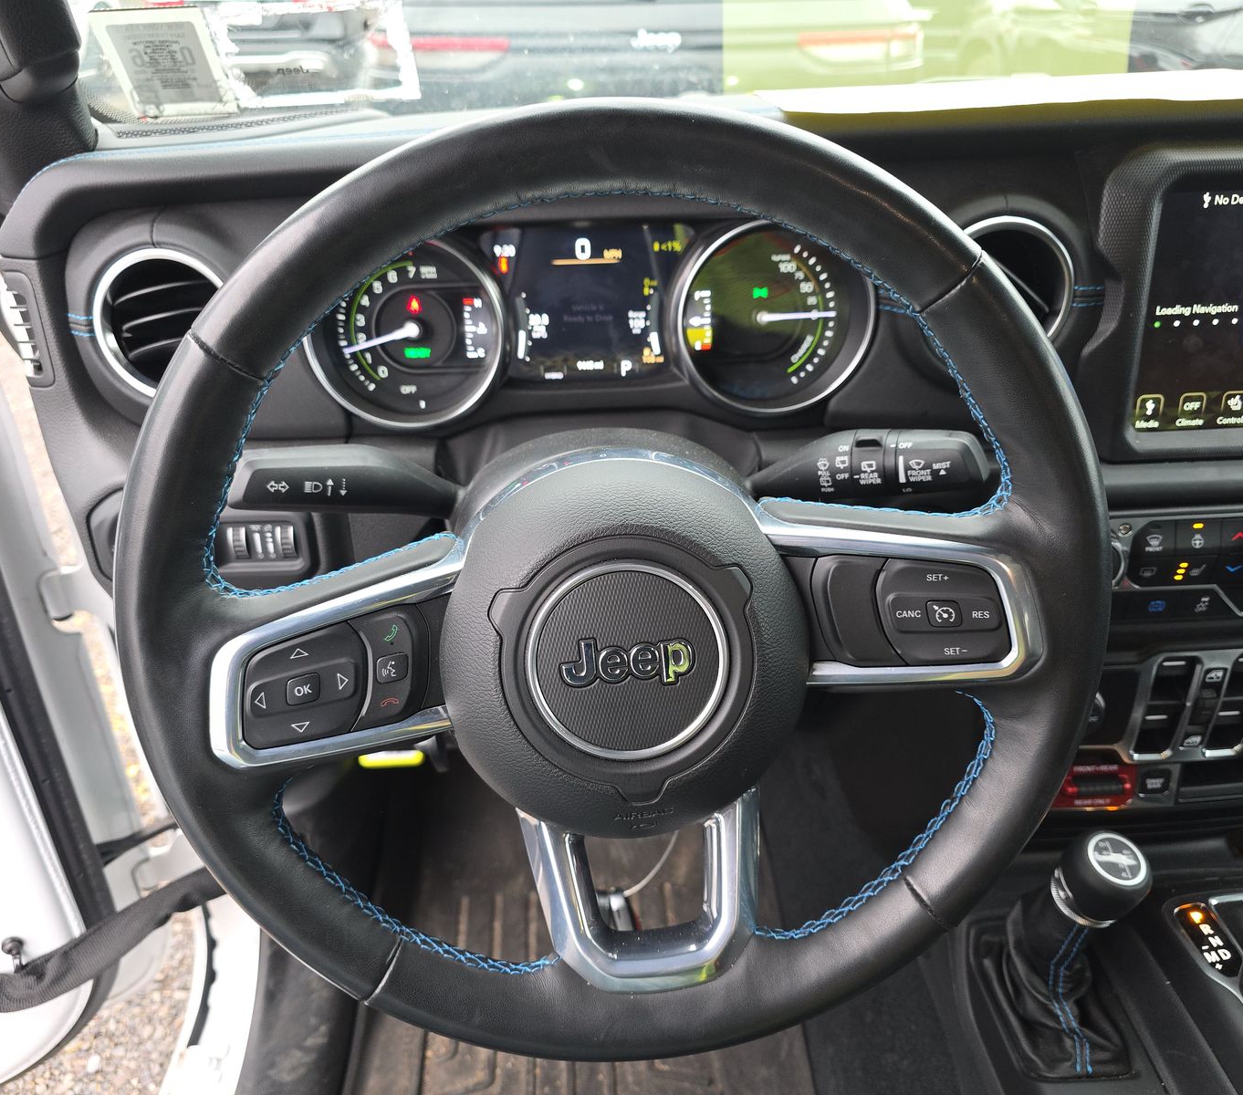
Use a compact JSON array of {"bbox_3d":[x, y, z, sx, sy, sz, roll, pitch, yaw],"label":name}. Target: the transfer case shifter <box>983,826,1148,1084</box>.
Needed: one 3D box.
[{"bbox_3d":[0.276,0.228,0.591,0.078,0.158,0.110,-3,31,-2],"label":"transfer case shifter"}]

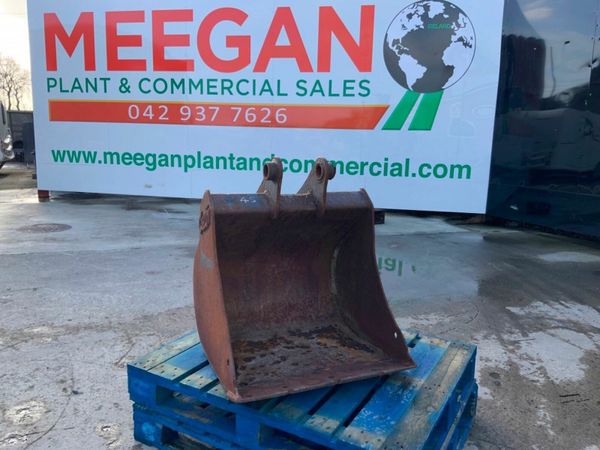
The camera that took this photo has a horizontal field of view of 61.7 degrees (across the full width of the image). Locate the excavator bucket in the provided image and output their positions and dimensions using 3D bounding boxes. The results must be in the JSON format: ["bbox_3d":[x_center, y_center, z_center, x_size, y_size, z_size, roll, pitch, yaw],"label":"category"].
[{"bbox_3d":[-0.013,0.143,2.154,0.777,0.857,0.700,-3,12,-23],"label":"excavator bucket"}]

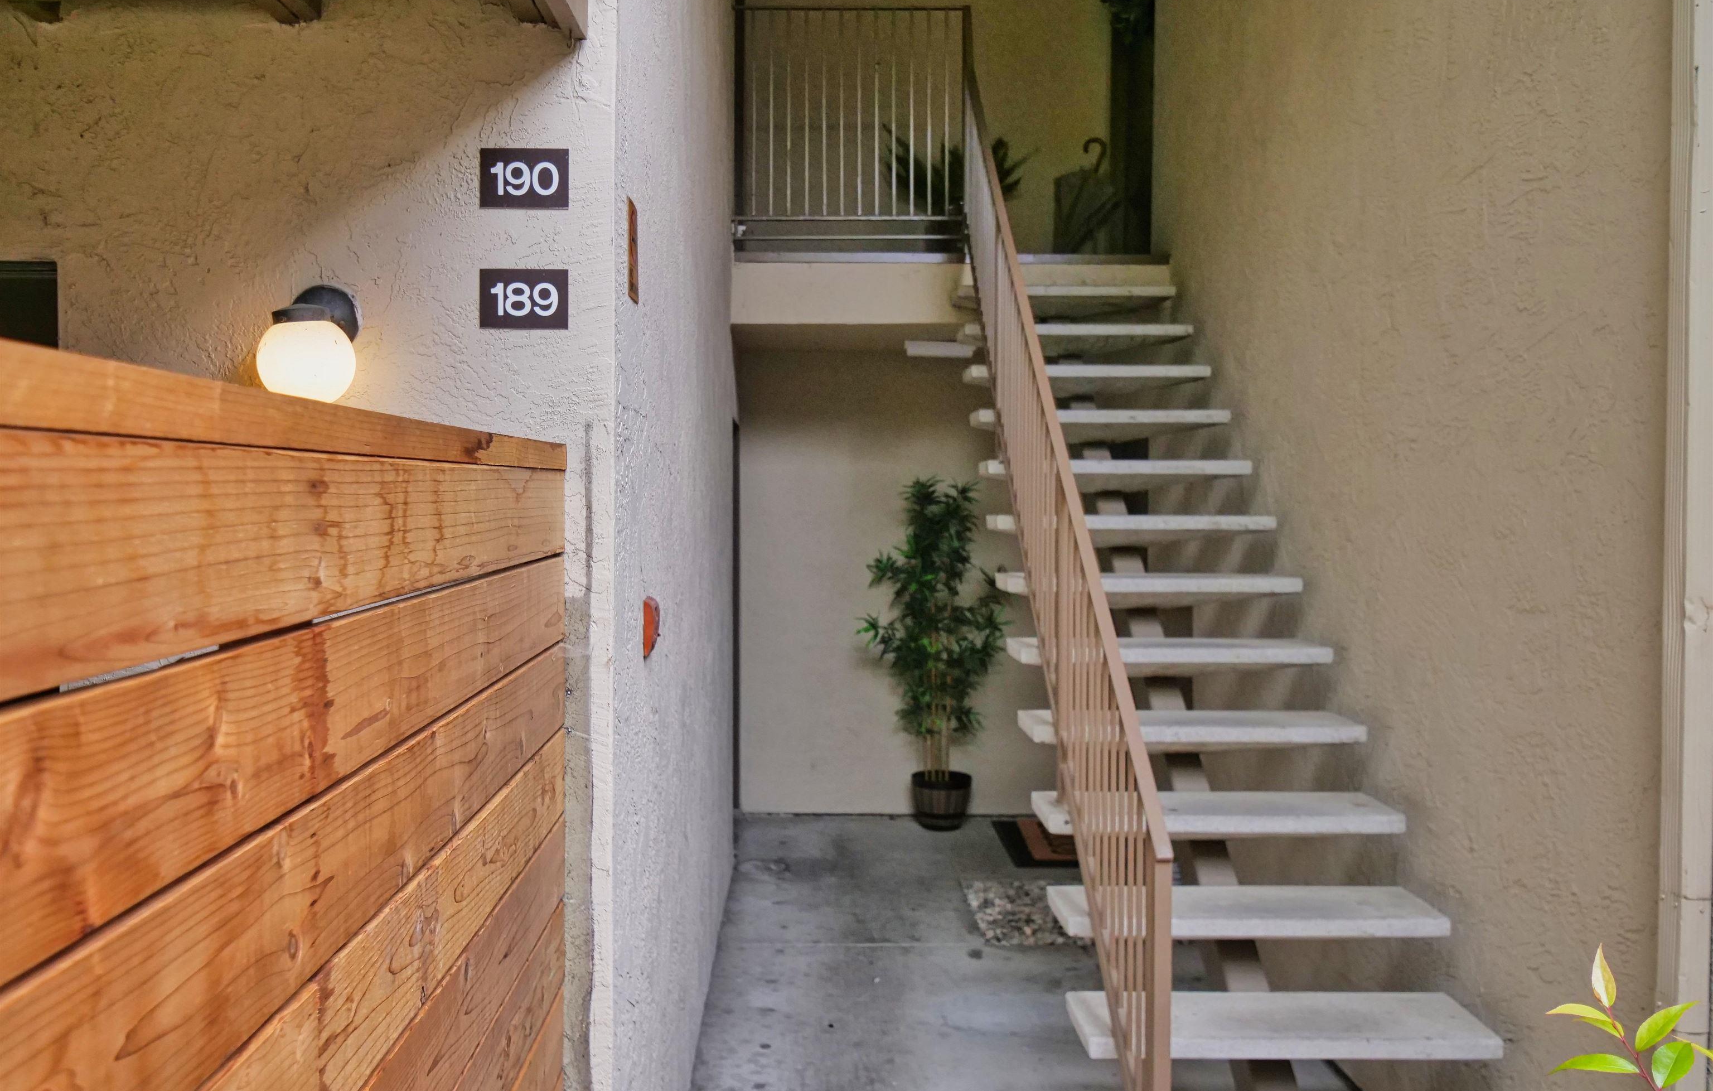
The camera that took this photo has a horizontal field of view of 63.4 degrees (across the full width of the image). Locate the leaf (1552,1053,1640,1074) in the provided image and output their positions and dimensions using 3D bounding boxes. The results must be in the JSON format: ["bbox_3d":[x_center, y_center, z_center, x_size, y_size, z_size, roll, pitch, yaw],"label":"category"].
[{"bbox_3d":[0.720,0.505,1.350,0.083,0.014,0.036,0,2,0],"label":"leaf"}]

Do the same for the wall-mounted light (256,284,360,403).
[{"bbox_3d":[-0.895,-0.329,2.271,0.155,0.215,0.178,0,2,-2],"label":"wall-mounted light"}]

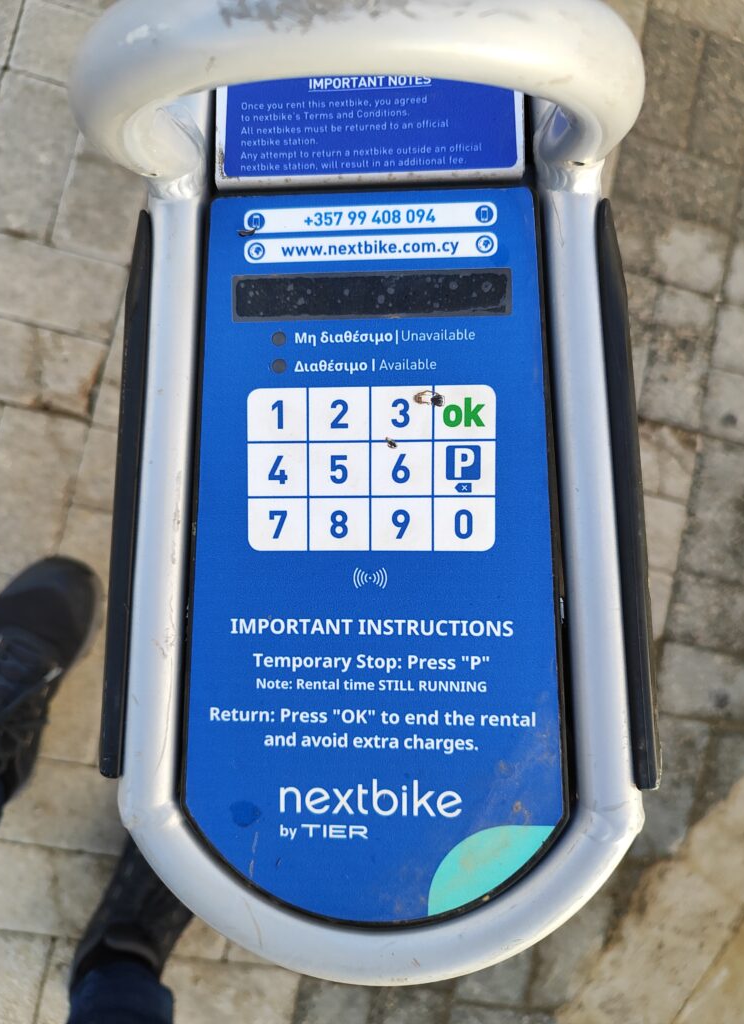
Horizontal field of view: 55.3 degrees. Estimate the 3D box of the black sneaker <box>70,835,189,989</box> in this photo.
[{"bbox_3d":[-0.227,0.414,0.781,0.108,0.110,0.300,29,82,-6],"label":"black sneaker"}]

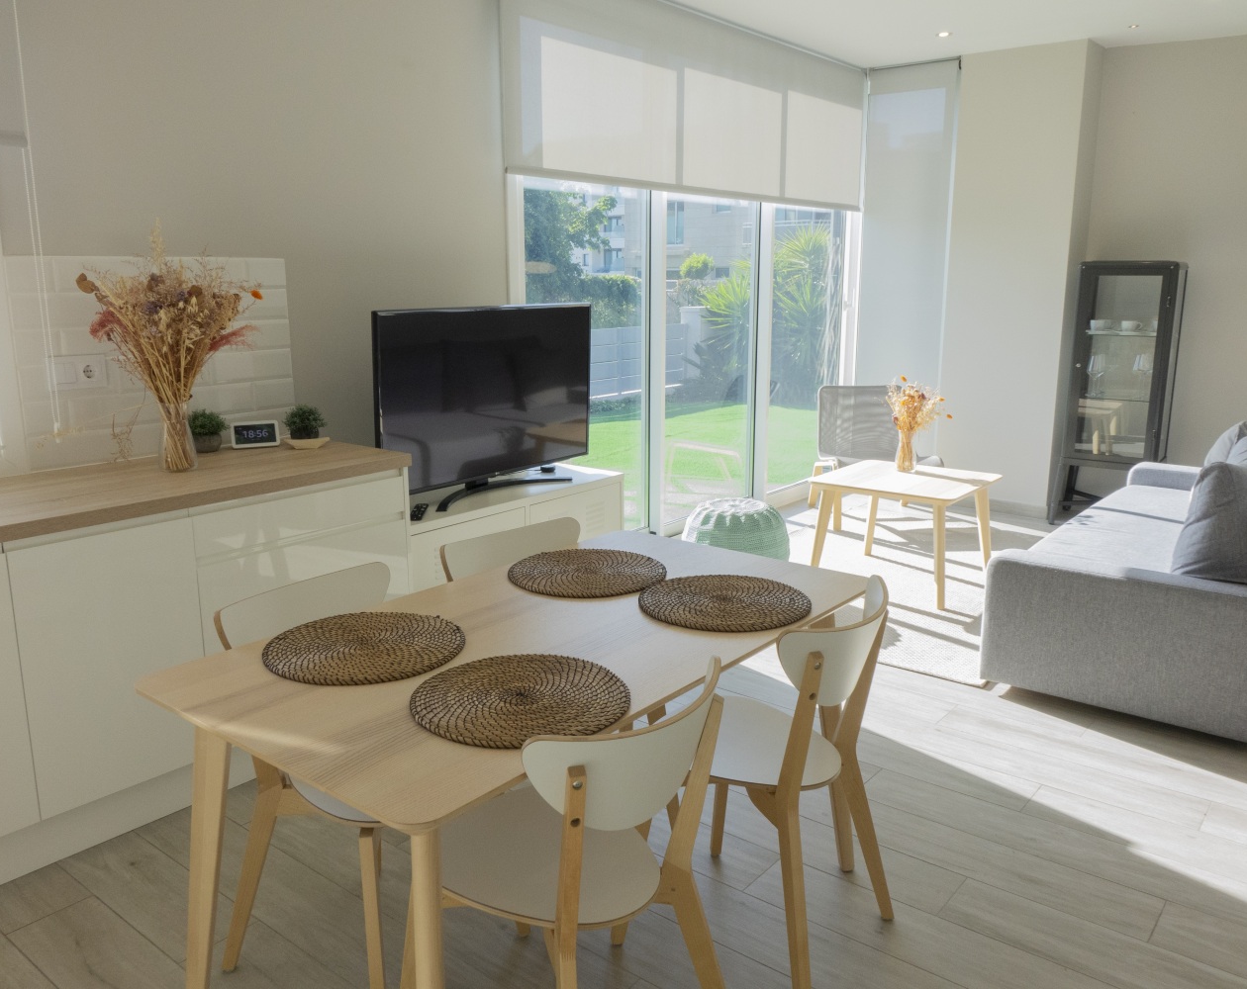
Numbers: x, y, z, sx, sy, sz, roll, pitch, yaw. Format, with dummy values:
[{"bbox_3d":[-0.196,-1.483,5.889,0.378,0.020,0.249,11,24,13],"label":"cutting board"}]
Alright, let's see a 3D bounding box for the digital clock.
[{"bbox_3d":[-1.235,-0.204,3.319,0.148,0.086,0.072,-7,14,-29],"label":"digital clock"}]

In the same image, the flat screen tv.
[{"bbox_3d":[-0.486,-0.369,3.839,0.220,0.700,1.120,9,15,36],"label":"flat screen tv"}]

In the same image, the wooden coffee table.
[{"bbox_3d":[1.342,0.171,4.732,0.700,0.500,0.700,9,15,38],"label":"wooden coffee table"}]

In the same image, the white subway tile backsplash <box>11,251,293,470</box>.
[{"bbox_3d":[-1.439,-0.432,3.121,0.020,0.613,0.885,9,15,38],"label":"white subway tile backsplash"}]

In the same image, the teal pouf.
[{"bbox_3d":[0.527,0.245,4.698,0.520,0.390,0.520,0,12,0],"label":"teal pouf"}]

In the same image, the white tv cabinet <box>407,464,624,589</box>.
[{"bbox_3d":[-0.517,0.297,3.907,0.400,0.630,1.190,9,15,37],"label":"white tv cabinet"}]

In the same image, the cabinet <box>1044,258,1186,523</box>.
[{"bbox_3d":[2.877,-0.559,5.732,0.560,1.500,0.460,9,15,38],"label":"cabinet"}]

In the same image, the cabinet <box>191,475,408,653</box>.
[{"bbox_3d":[-1.144,0.287,3.143,0.580,0.695,0.710,9,15,38],"label":"cabinet"}]

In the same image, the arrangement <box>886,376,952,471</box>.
[{"bbox_3d":[1.466,-0.352,4.904,0.280,0.465,0.310,9,15,38],"label":"arrangement"}]

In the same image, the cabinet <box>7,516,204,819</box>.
[{"bbox_3d":[-1.510,0.384,2.704,0.580,0.695,0.450,9,15,38],"label":"cabinet"}]

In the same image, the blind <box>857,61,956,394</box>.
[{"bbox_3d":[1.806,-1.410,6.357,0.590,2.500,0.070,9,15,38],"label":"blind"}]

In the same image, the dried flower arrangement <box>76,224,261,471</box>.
[{"bbox_3d":[-1.353,-0.423,2.874,0.460,0.710,0.490,9,15,38],"label":"dried flower arrangement"}]

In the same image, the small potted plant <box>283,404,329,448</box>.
[{"bbox_3d":[-1.067,-0.235,3.322,0.135,0.150,0.145,9,15,38],"label":"small potted plant"}]

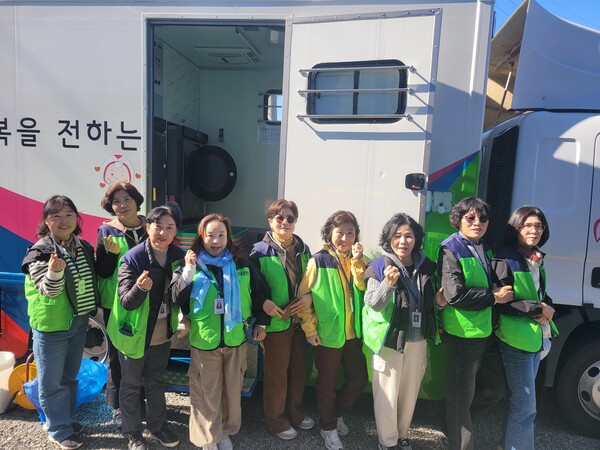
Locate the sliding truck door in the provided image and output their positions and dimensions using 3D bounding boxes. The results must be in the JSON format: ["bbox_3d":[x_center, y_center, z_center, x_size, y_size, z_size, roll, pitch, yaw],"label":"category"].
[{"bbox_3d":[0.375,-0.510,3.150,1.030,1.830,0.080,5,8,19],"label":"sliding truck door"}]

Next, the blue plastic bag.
[{"bbox_3d":[-1.640,1.150,3.180,0.520,0.380,0.330,1,7,-15],"label":"blue plastic bag"}]

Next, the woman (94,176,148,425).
[{"bbox_3d":[-1.215,0.530,3.060,0.460,1.630,0.340,0,8,-24],"label":"woman"}]

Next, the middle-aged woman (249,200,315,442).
[{"bbox_3d":[-0.125,0.625,3.040,0.460,1.590,0.310,1,7,-14],"label":"middle-aged woman"}]

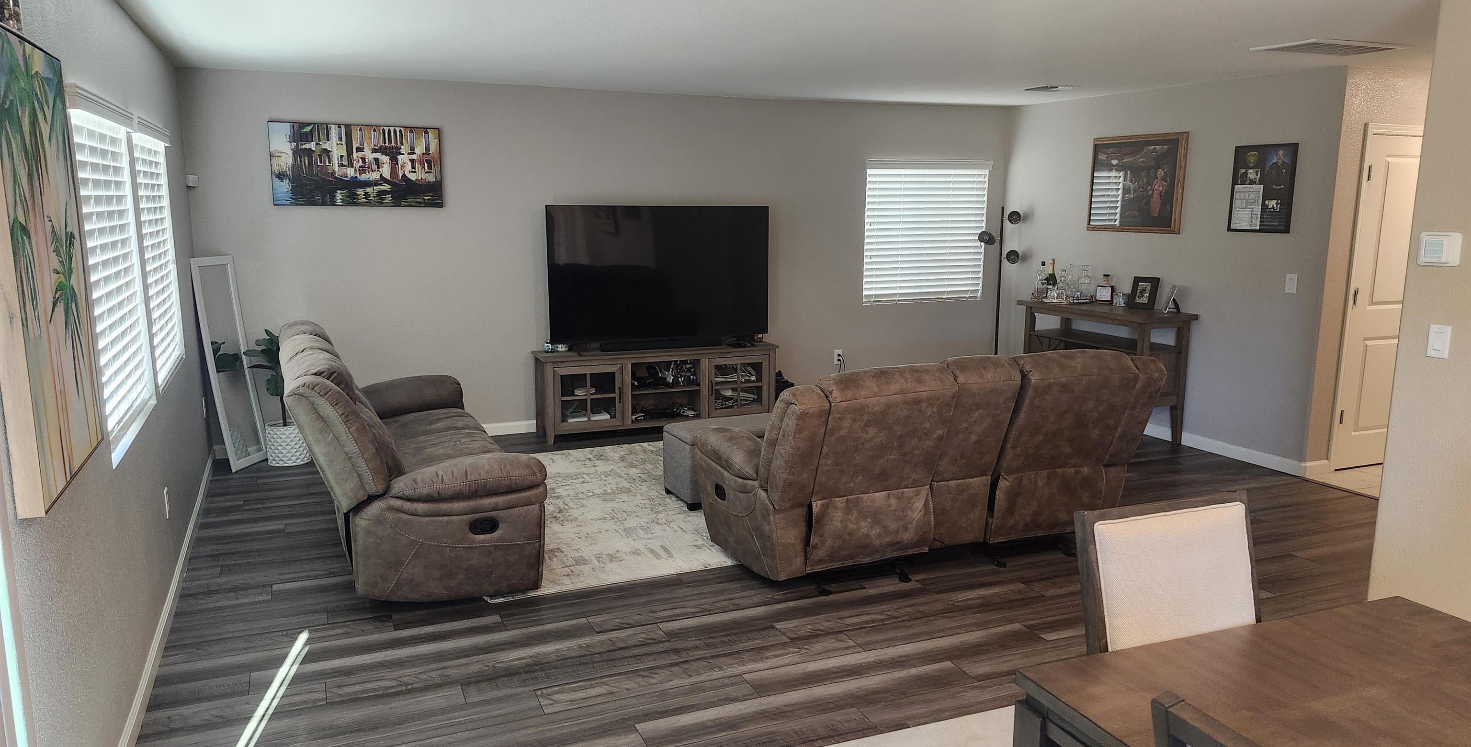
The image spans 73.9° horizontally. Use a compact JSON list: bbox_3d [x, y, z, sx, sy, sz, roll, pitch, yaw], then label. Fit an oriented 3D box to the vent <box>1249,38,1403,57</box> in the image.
[{"bbox_3d":[2.875,-1.569,4.725,0.544,0.017,0.404,-4,11,-23],"label":"vent"}]

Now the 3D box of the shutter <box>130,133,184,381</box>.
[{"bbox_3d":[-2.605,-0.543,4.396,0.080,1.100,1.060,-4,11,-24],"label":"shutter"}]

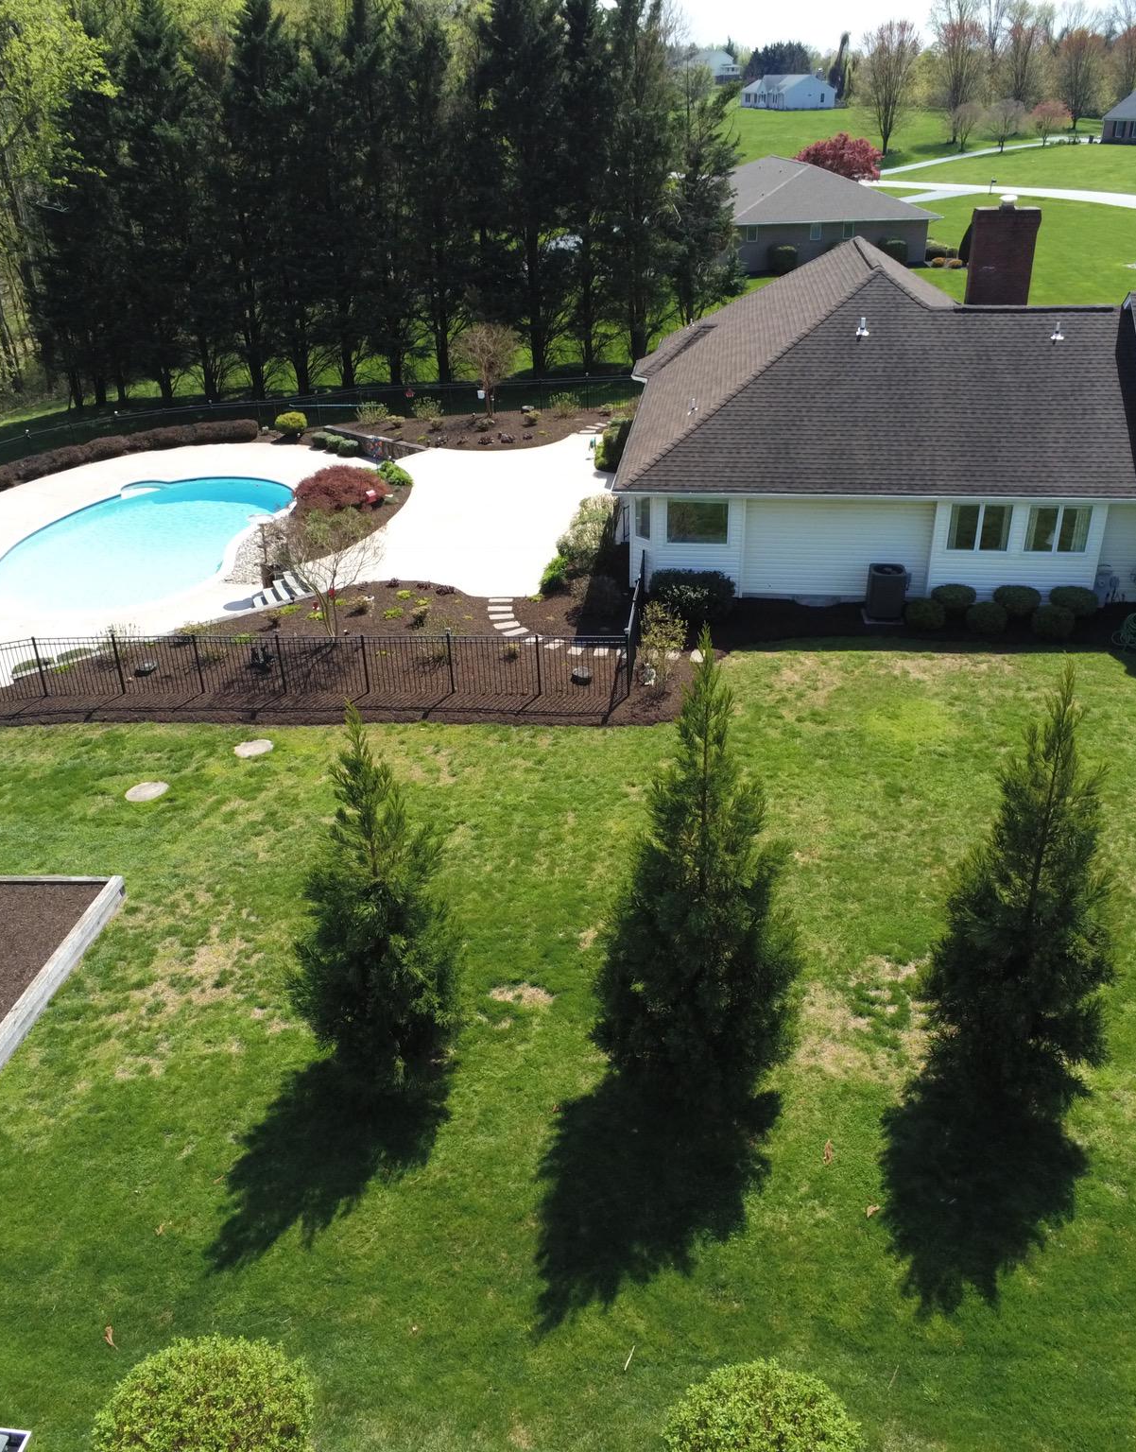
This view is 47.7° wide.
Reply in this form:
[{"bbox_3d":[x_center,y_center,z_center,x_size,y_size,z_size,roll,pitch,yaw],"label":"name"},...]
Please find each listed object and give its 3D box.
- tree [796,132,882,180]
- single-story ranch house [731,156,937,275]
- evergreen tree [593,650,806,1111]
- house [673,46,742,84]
[{"bbox_3d":[21.884,-45.455,104.311,7.070,4.950,7.070,-2,28,0],"label":"tree"},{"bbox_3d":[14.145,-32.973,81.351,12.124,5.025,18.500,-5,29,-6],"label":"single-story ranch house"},{"bbox_3d":[1.603,1.593,15.453,2.700,5.814,2.700,-2,28,0],"label":"evergreen tree"},{"bbox_3d":[32.235,-152.591,298.000,13.000,8.000,9.500,13,32,26],"label":"house"}]

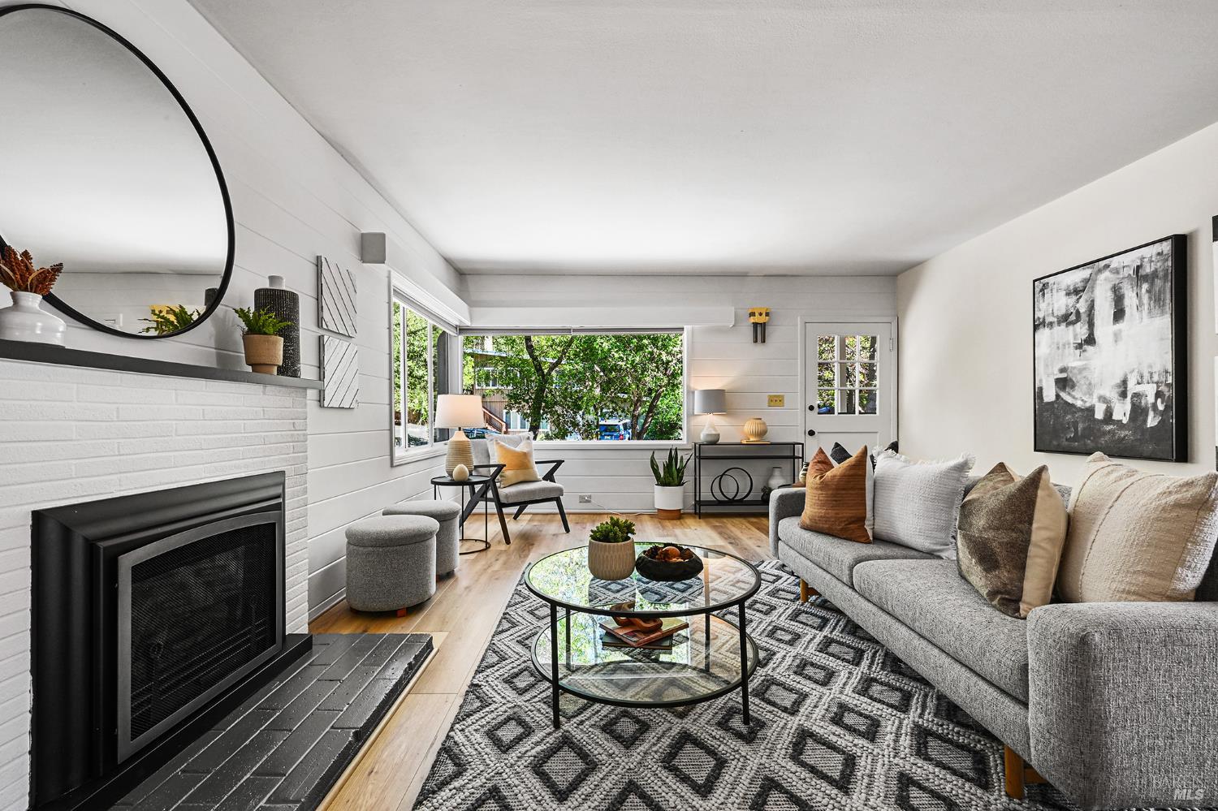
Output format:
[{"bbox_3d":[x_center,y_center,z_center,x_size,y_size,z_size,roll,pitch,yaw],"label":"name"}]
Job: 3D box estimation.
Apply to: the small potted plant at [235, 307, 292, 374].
[{"bbox_3d":[-1.341,-0.248,1.969,0.193,0.267,0.193,0,-1,-1],"label":"small potted plant"}]

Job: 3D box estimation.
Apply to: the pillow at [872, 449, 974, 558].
[{"bbox_3d":[1.436,0.443,2.385,0.173,0.457,0.497,13,-5,-18],"label":"pillow"}]

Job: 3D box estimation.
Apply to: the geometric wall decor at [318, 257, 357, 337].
[{"bbox_3d":[-1.545,-0.603,2.894,0.027,0.384,0.380,0,-1,-1],"label":"geometric wall decor"}]

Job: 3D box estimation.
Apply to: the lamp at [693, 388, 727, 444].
[{"bbox_3d":[1.058,0.114,5.286,0.330,0.572,0.330,0,-1,-1],"label":"lamp"}]

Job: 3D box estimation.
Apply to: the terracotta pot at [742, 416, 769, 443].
[{"bbox_3d":[1.529,0.256,5.286,0.275,0.275,0.260,0,-1,0],"label":"terracotta pot"}]

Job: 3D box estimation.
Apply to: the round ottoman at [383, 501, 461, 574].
[{"bbox_3d":[-1.245,0.877,3.387,0.480,0.435,0.480,0,-1,-1],"label":"round ottoman"}]

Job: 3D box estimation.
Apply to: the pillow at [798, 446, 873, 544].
[{"bbox_3d":[1.215,0.468,2.693,0.155,0.470,0.460,14,-7,-26],"label":"pillow"}]

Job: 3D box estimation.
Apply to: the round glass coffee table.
[{"bbox_3d":[0.129,0.850,1.982,0.894,0.422,0.894,0,-1,0],"label":"round glass coffee table"}]

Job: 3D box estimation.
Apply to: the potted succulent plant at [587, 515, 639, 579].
[{"bbox_3d":[0.011,0.534,1.915,0.177,0.208,0.177,0,-1,-1],"label":"potted succulent plant"}]

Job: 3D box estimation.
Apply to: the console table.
[{"bbox_3d":[1.446,0.769,5.227,1.056,0.764,0.304,0,-1,-1],"label":"console table"}]

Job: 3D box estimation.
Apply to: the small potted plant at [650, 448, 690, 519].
[{"bbox_3d":[0.636,0.791,5.217,0.416,0.721,0.365,0,-1,-1],"label":"small potted plant"}]

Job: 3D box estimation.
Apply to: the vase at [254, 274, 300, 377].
[{"bbox_3d":[-1.411,-0.328,2.157,0.161,0.436,0.161,0,-1,-1],"label":"vase"}]

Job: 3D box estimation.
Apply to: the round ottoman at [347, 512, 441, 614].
[{"bbox_3d":[-1.183,0.862,2.776,0.473,0.451,0.473,0,-1,-1],"label":"round ottoman"}]

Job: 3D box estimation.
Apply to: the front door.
[{"bbox_3d":[2.575,0.136,5.447,0.910,2.030,0.050,0,-1,-1],"label":"front door"}]

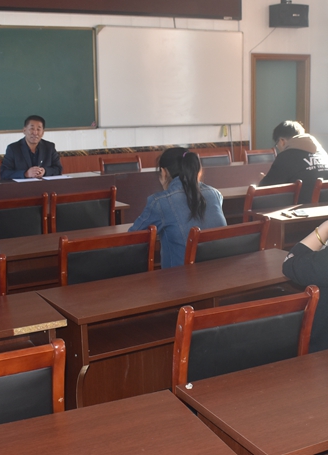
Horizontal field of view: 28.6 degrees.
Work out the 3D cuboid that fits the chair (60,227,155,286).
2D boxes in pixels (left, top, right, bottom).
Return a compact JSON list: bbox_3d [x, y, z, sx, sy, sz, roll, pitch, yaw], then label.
[{"bbox_3d":[-0.366,0.458,3.146,0.470,0.970,0.550,-7,12,-28],"label":"chair"}]

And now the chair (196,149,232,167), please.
[{"bbox_3d":[0.742,-0.386,7.702,0.470,0.970,0.550,-6,11,-24],"label":"chair"}]

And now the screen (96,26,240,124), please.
[{"bbox_3d":[0.122,-1.856,8.010,1.944,1.174,0.030,-5,11,-21],"label":"screen"}]

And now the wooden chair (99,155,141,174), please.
[{"bbox_3d":[-0.342,-0.244,6.389,0.455,0.885,0.520,-7,13,-28],"label":"wooden chair"}]

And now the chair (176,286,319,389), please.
[{"bbox_3d":[0.126,0.633,2.113,0.470,0.970,0.550,-6,11,-24],"label":"chair"}]

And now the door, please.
[{"bbox_3d":[1.561,-1.318,8.721,0.980,2.020,0.120,-7,13,-28],"label":"door"}]

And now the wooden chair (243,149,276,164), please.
[{"bbox_3d":[1.208,-0.420,7.143,0.455,0.885,0.520,-7,13,-28],"label":"wooden chair"}]

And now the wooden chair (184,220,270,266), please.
[{"bbox_3d":[0.211,0.395,3.279,0.450,0.920,0.530,-8,13,-31],"label":"wooden chair"}]

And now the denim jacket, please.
[{"bbox_3d":[0.065,0.057,3.262,0.450,0.630,0.460,-7,12,-30],"label":"denim jacket"}]

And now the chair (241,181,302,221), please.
[{"bbox_3d":[0.651,0.087,4.664,0.455,0.885,0.520,-7,13,-28],"label":"chair"}]

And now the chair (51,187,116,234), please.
[{"bbox_3d":[-0.618,0.164,4.589,0.450,0.920,0.530,-6,12,-24],"label":"chair"}]

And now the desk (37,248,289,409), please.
[{"bbox_3d":[0.151,0.594,2.950,1.350,0.750,0.410,-7,12,-30],"label":"desk"}]

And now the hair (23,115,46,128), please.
[{"bbox_3d":[-1.185,-0.966,5.930,0.180,0.145,0.200,-5,11,-18],"label":"hair"}]

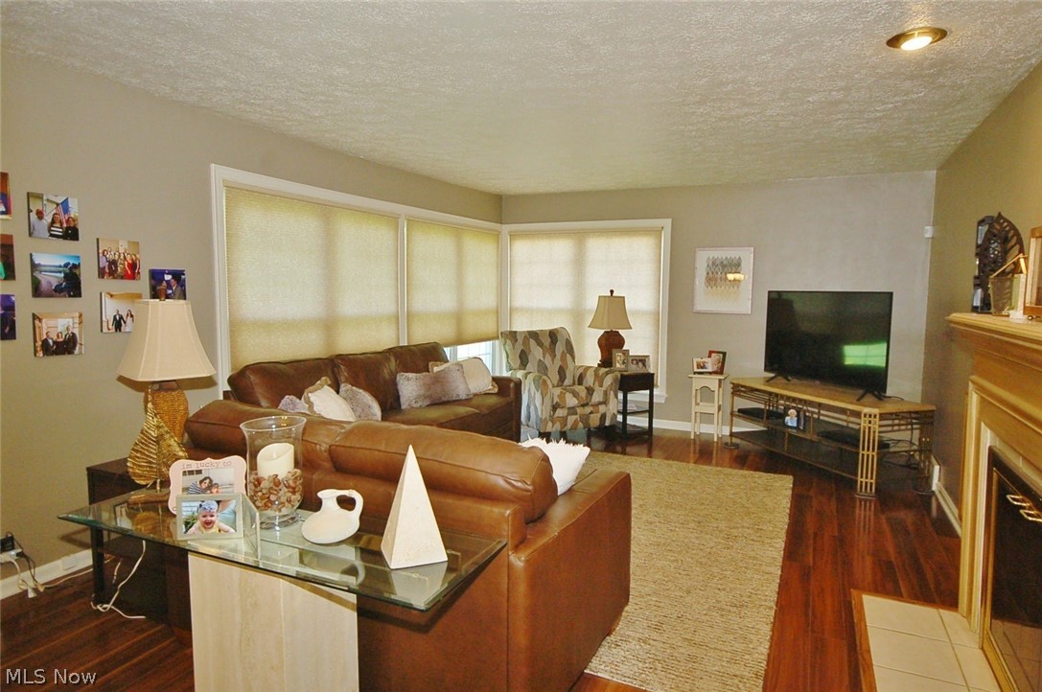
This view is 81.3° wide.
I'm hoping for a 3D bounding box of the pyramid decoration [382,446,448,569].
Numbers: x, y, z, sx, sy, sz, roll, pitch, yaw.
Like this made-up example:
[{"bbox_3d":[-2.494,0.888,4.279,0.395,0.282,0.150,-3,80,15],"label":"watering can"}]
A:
[{"bbox_3d":[-0.297,0.429,1.684,0.149,0.311,0.149,-2,6,-19],"label":"pyramid decoration"}]

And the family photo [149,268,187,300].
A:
[{"bbox_3d":[-1.969,-0.323,3.392,0.022,0.203,0.200,3,7,25],"label":"family photo"}]

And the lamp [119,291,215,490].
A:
[{"bbox_3d":[-1.554,0.142,2.651,0.360,0.770,0.355,5,7,44],"label":"lamp"}]

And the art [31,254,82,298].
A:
[{"bbox_3d":[-2.207,-0.330,2.884,0.022,0.203,0.198,3,7,25],"label":"art"}]

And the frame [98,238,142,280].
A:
[{"bbox_3d":[-2.079,-0.445,3.142,0.022,0.203,0.198,3,7,25],"label":"frame"}]

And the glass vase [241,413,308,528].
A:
[{"bbox_3d":[-0.763,0.400,1.913,0.200,0.320,0.200,-2,6,-22],"label":"glass vase"}]

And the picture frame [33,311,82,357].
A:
[{"bbox_3d":[-2.208,-0.054,2.913,0.022,0.203,0.206,3,6,26],"label":"picture frame"}]

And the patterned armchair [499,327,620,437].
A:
[{"bbox_3d":[0.356,0.361,6.042,0.820,1.000,0.920,-2,6,-24],"label":"patterned armchair"}]

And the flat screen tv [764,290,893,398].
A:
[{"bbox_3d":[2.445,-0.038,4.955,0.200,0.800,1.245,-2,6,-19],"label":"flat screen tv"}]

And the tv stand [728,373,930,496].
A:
[{"bbox_3d":[2.390,0.671,4.890,0.560,0.630,1.460,-2,6,-19],"label":"tv stand"}]

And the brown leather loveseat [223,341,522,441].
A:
[{"bbox_3d":[-0.946,0.533,4.462,0.950,0.940,2.340,3,6,26],"label":"brown leather loveseat"}]

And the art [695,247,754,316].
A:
[{"bbox_3d":[1.945,-0.626,5.835,0.523,0.629,0.030,3,6,26],"label":"art"}]

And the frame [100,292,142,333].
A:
[{"bbox_3d":[-2.082,-0.172,3.170,0.022,0.205,0.198,3,7,25],"label":"frame"}]

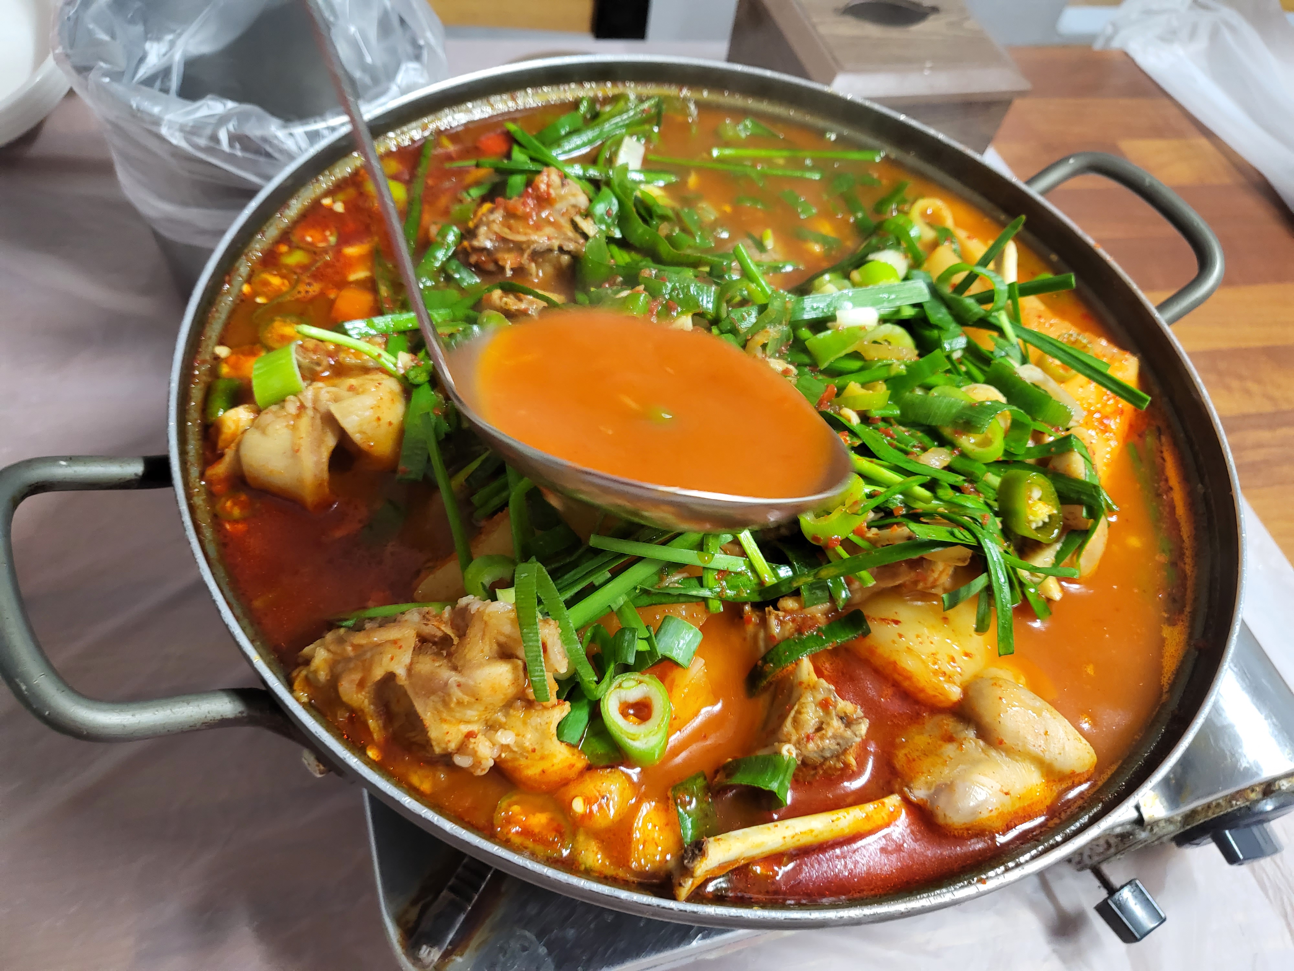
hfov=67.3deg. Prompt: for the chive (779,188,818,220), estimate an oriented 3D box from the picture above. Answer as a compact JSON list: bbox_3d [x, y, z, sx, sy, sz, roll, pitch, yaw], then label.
[{"bbox_3d":[0.060,-0.112,0.388,0.006,0.002,0.016,-33,66,-28],"label":"chive"}]

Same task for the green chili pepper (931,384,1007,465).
[{"bbox_3d":[0.118,-0.023,0.360,0.017,0.012,0.029,-37,77,-29],"label":"green chili pepper"}]

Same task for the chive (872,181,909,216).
[{"bbox_3d":[0.113,-0.131,0.448,0.006,0.004,0.030,36,57,15],"label":"chive"}]

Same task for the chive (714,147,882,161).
[{"bbox_3d":[0.063,-0.137,0.404,0.075,0.004,0.004,-3,56,-12],"label":"chive"}]

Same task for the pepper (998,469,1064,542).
[{"bbox_3d":[0.114,0.006,0.289,0.018,0.011,0.021,-8,82,-39],"label":"pepper"}]

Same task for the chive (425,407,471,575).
[{"bbox_3d":[-0.065,0.001,0.314,0.005,0.004,0.061,-10,60,-17],"label":"chive"}]

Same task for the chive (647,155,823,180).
[{"bbox_3d":[0.036,-0.129,0.394,0.072,0.003,0.003,3,55,-8],"label":"chive"}]

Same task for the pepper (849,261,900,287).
[{"bbox_3d":[0.093,-0.084,0.401,0.021,0.011,0.014,-3,56,-12],"label":"pepper"}]

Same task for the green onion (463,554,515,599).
[{"bbox_3d":[-0.049,0.029,0.300,0.014,0.009,0.017,1,73,-10],"label":"green onion"}]

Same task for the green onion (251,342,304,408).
[{"bbox_3d":[-0.110,-0.033,0.290,0.013,0.014,0.014,-20,59,-3],"label":"green onion"}]

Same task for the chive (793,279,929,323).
[{"bbox_3d":[0.086,-0.074,0.390,0.064,0.004,0.010,-9,77,-16],"label":"chive"}]

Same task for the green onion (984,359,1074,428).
[{"bbox_3d":[0.145,-0.033,0.369,0.033,0.007,0.013,35,71,8],"label":"green onion"}]

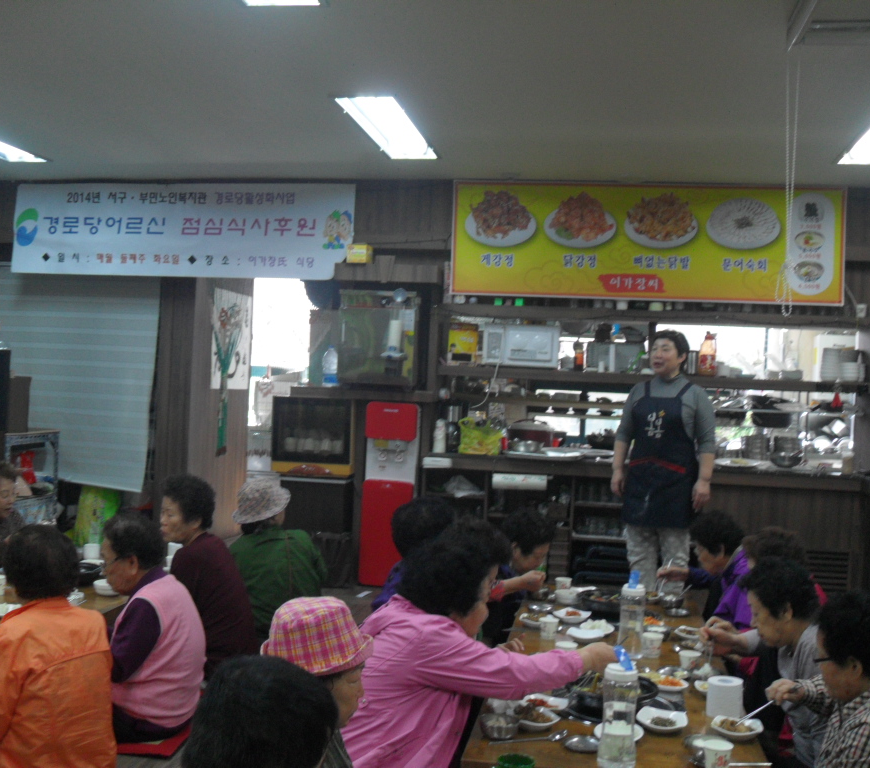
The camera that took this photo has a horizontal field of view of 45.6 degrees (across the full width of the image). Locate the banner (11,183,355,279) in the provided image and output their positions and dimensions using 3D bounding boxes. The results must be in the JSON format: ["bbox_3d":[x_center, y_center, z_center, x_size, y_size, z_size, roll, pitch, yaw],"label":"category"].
[{"bbox_3d":[-1.678,-1.013,6.808,2.350,0.610,0.030,2,0,10],"label":"banner"}]

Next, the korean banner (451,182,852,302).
[{"bbox_3d":[1.263,-0.855,6.306,2.330,0.710,0.040,2,0,10],"label":"korean banner"}]

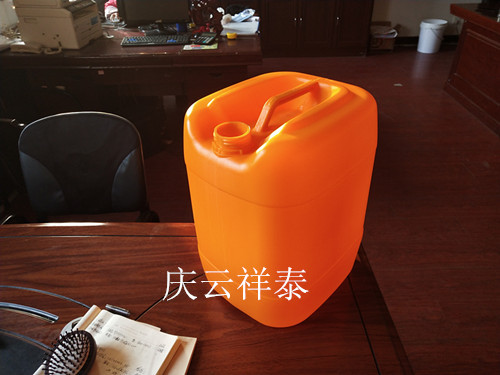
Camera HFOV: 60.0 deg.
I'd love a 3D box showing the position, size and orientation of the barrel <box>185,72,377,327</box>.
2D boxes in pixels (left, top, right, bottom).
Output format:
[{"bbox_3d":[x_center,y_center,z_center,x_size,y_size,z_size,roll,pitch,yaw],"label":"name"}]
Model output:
[{"bbox_3d":[0.058,0.017,0.815,0.268,0.394,0.301,24,40,36],"label":"barrel"}]

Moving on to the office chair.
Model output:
[{"bbox_3d":[-0.557,0.242,1.607,0.590,0.910,0.600,-4,33,-2],"label":"office chair"}]

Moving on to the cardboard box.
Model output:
[{"bbox_3d":[1.553,-1.790,5.162,0.337,0.290,0.250,-1,33,2],"label":"cardboard box"}]

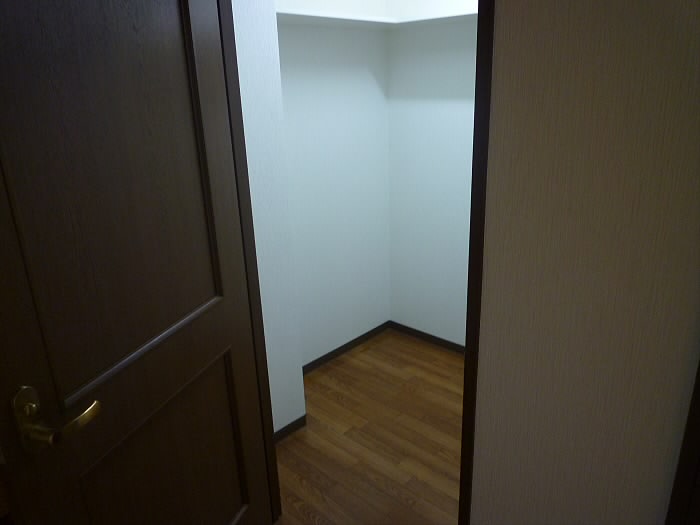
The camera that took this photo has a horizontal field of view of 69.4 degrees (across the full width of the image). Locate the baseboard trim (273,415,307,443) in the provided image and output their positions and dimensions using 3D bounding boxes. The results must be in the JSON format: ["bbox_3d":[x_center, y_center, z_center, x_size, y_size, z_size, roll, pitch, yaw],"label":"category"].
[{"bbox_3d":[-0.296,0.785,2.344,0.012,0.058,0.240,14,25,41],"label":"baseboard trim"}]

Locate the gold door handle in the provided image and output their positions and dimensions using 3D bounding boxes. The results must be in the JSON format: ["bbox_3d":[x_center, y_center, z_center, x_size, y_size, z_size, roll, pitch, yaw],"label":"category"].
[{"bbox_3d":[-0.516,0.269,0.914,0.065,0.138,0.135,4,19,18],"label":"gold door handle"}]

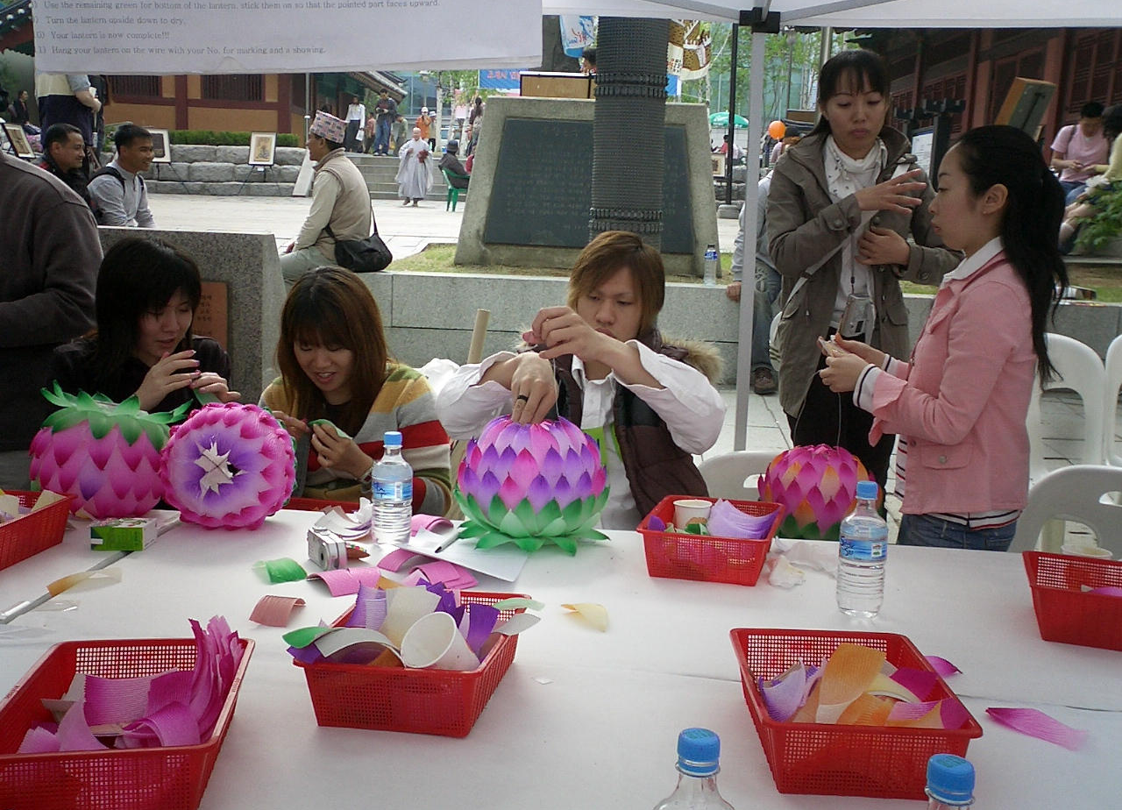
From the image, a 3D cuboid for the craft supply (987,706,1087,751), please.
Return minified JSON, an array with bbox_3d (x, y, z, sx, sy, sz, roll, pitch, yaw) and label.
[{"bbox_3d":[0.537,0.358,1.341,0.062,0.013,0.108,-6,11,-42],"label":"craft supply"}]

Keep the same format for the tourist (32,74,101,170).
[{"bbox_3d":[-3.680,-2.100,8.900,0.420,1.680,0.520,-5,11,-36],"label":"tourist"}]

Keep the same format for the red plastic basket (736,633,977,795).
[{"bbox_3d":[0.310,0.338,1.326,0.218,0.084,0.304,2,7,2],"label":"red plastic basket"}]

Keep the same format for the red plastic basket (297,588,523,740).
[{"bbox_3d":[-0.162,0.297,1.415,0.215,0.078,0.287,3,9,7],"label":"red plastic basket"}]

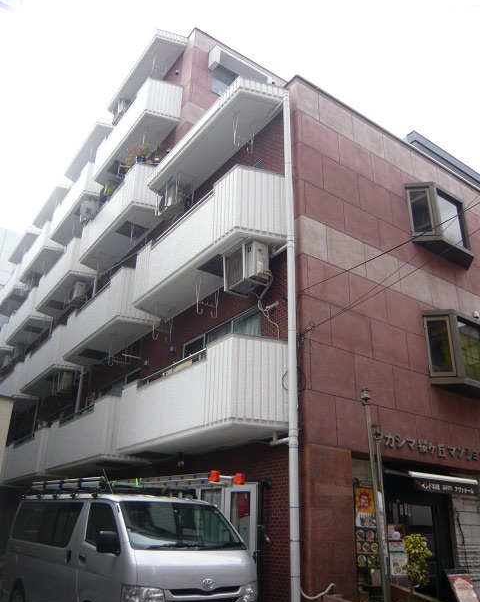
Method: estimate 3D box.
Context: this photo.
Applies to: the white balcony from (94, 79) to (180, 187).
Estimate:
[{"bbox_3d":[-3.006,-4.649,14.812,0.874,1.315,3.990,18,-30,-31],"label":"white balcony"}]

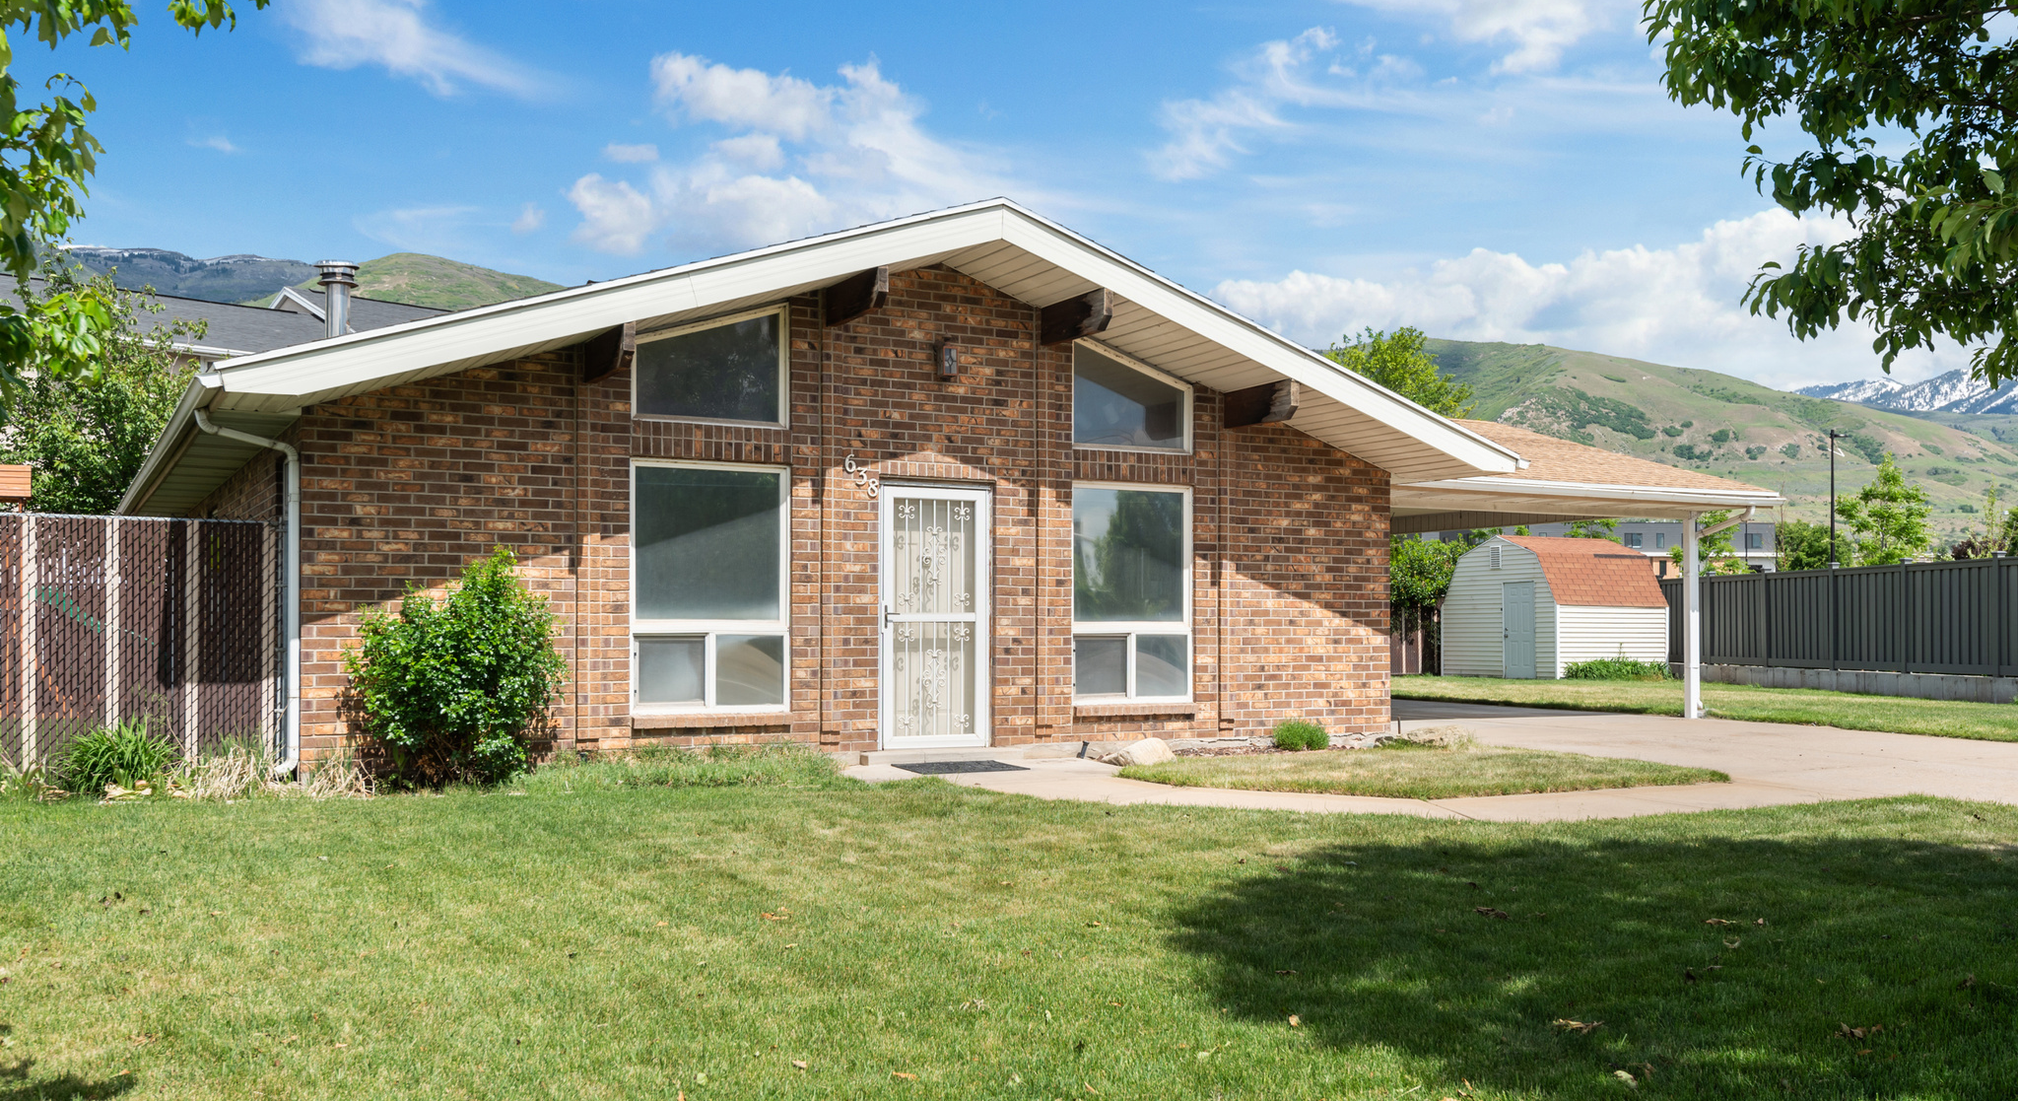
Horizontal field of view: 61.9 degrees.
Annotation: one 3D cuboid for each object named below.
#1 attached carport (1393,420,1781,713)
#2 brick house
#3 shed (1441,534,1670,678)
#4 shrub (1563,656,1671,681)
[{"bbox_3d":[4.195,0.145,20.009,5.302,3.570,7.350,1,-2,-29],"label":"attached carport"},{"bbox_3d":[-1.537,-0.176,19.860,15.445,4.198,14.200,1,-2,-29],"label":"brick house"},{"bbox_3d":[11.668,1.208,36.023,3.299,2.969,3.248,1,-2,-29],"label":"shed"},{"bbox_3d":[12.563,2.393,34.227,2.750,0.480,0.750,1,-2,-29],"label":"shrub"}]

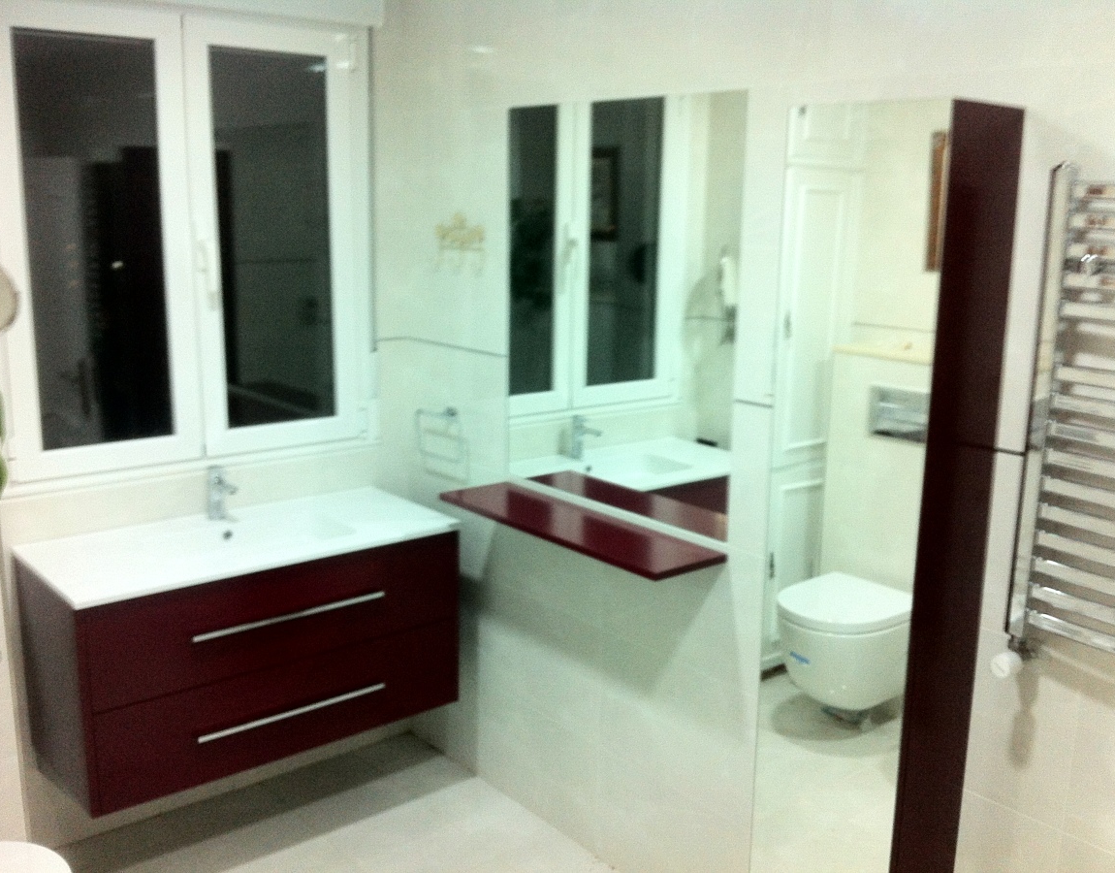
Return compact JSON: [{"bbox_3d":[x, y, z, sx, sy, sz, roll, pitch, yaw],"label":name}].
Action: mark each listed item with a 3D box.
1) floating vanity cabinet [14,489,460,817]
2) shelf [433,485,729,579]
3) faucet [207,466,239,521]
[{"bbox_3d":[-0.803,0.508,3.087,1.000,0.517,0.472,-9,15,-38],"label":"floating vanity cabinet"},{"bbox_3d":[0.034,0.213,2.829,0.219,0.018,0.805,-9,15,-38],"label":"shelf"},{"bbox_3d":[-0.885,0.161,3.125,0.045,0.145,0.147,-9,15,-38],"label":"faucet"}]

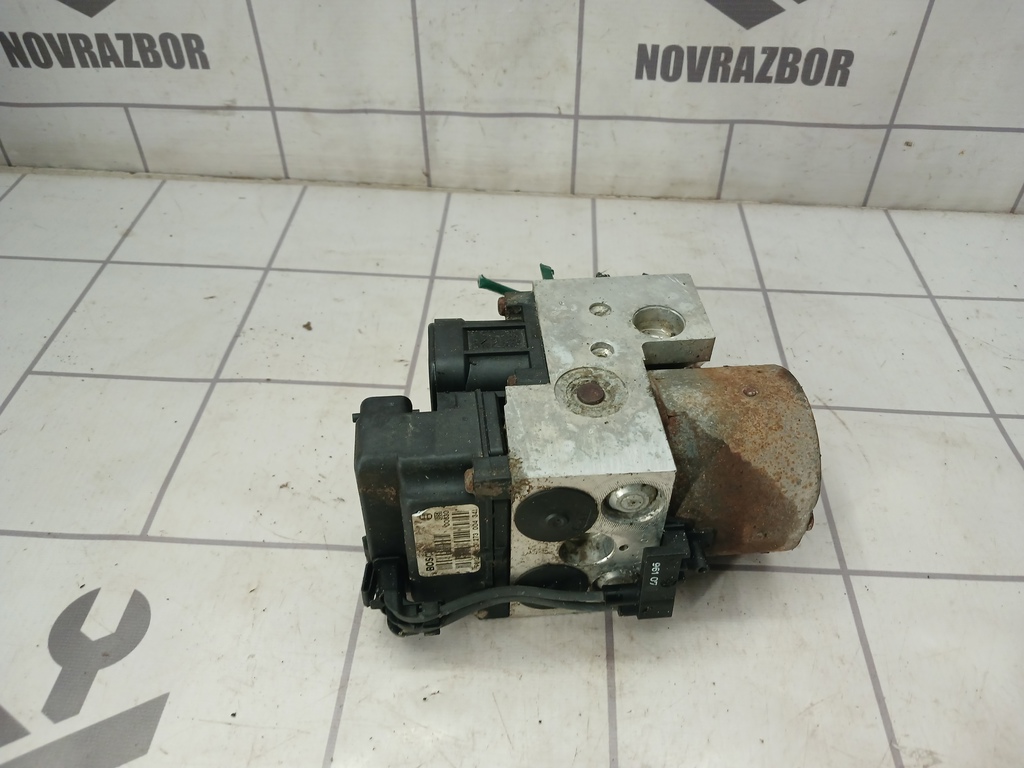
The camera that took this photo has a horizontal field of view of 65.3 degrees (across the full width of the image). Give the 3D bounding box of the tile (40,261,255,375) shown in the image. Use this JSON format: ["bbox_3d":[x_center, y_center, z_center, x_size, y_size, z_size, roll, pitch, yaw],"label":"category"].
[{"bbox_3d":[-0.201,-0.035,0.457,0.095,0.008,0.093,3,44,2],"label":"tile"}]

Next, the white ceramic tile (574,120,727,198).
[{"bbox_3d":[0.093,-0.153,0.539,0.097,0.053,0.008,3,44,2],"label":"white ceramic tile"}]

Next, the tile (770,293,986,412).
[{"bbox_3d":[0.198,-0.017,0.444,0.097,0.008,0.095,3,44,2],"label":"tile"}]

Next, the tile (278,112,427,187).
[{"bbox_3d":[-0.107,-0.162,0.546,0.095,0.049,0.008,3,44,2],"label":"tile"}]

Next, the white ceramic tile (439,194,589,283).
[{"bbox_3d":[0.003,-0.094,0.521,0.097,0.008,0.095,3,44,2],"label":"white ceramic tile"}]

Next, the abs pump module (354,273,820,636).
[{"bbox_3d":[0.026,0.025,0.329,0.168,0.089,0.123,-2,44,-3],"label":"abs pump module"}]

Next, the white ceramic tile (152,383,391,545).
[{"bbox_3d":[-0.107,0.037,0.382,0.097,0.008,0.095,3,44,2],"label":"white ceramic tile"}]

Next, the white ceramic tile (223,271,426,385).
[{"bbox_3d":[-0.102,-0.031,0.454,0.095,0.008,0.093,3,44,2],"label":"white ceramic tile"}]

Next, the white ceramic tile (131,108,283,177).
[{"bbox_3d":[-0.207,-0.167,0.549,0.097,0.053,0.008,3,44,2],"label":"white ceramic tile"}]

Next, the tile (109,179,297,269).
[{"bbox_3d":[-0.196,-0.104,0.527,0.095,0.008,0.094,3,44,2],"label":"tile"}]

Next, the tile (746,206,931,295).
[{"bbox_3d":[0.203,-0.085,0.515,0.095,0.008,0.092,3,44,2],"label":"tile"}]

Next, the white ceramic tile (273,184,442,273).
[{"bbox_3d":[-0.096,-0.098,0.524,0.097,0.008,0.095,3,44,2],"label":"white ceramic tile"}]

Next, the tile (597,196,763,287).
[{"bbox_3d":[0.103,-0.089,0.518,0.095,0.008,0.092,3,44,2],"label":"tile"}]

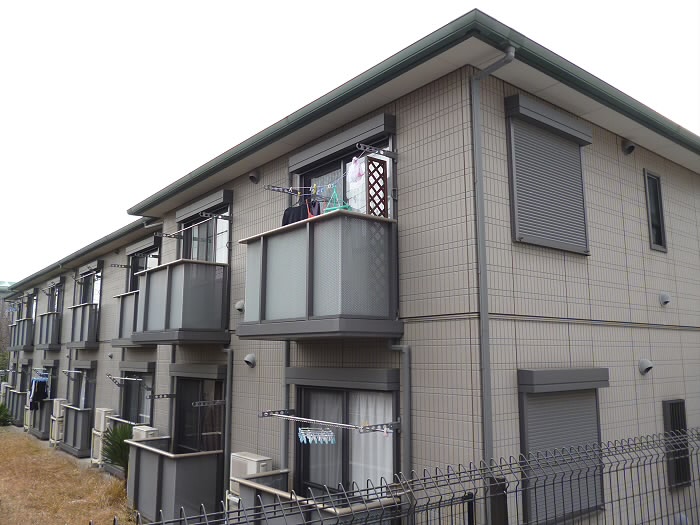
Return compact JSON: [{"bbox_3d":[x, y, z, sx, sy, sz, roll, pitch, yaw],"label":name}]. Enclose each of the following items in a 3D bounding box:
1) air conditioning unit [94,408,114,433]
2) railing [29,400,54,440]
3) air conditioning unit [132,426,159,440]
[{"bbox_3d":[-6.249,4.011,14.435,0.231,0.539,0.726,7,-12,-38],"label":"air conditioning unit"},{"bbox_3d":[-10.798,5.422,19.818,0.340,1.260,2.080,7,-12,-39],"label":"railing"},{"bbox_3d":[-4.008,3.517,11.071,0.242,0.506,0.704,7,-12,-38],"label":"air conditioning unit"}]

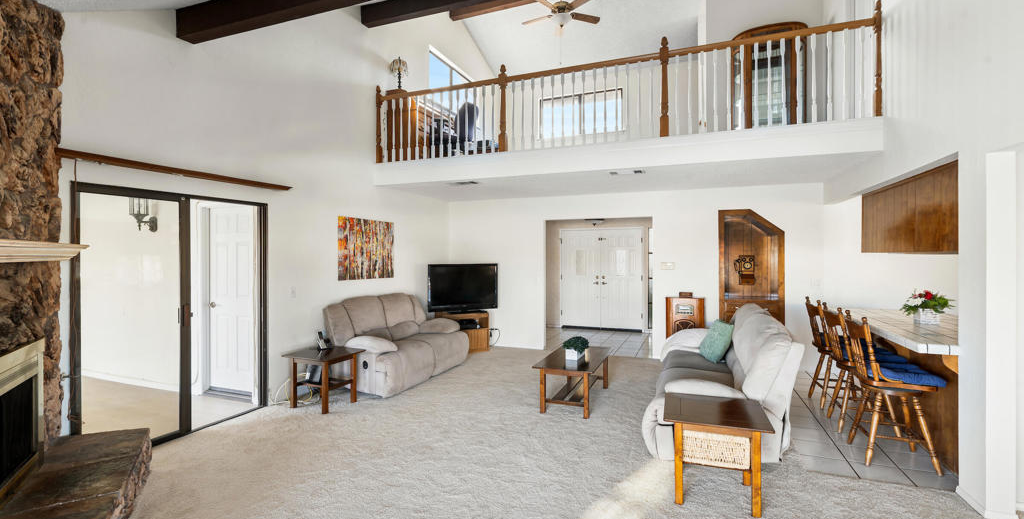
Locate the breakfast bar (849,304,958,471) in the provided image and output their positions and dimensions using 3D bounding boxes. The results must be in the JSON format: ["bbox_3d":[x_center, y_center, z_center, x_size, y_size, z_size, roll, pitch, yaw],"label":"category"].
[{"bbox_3d":[3.405,1.015,3.619,0.780,0.915,2.130,0,0,22],"label":"breakfast bar"}]

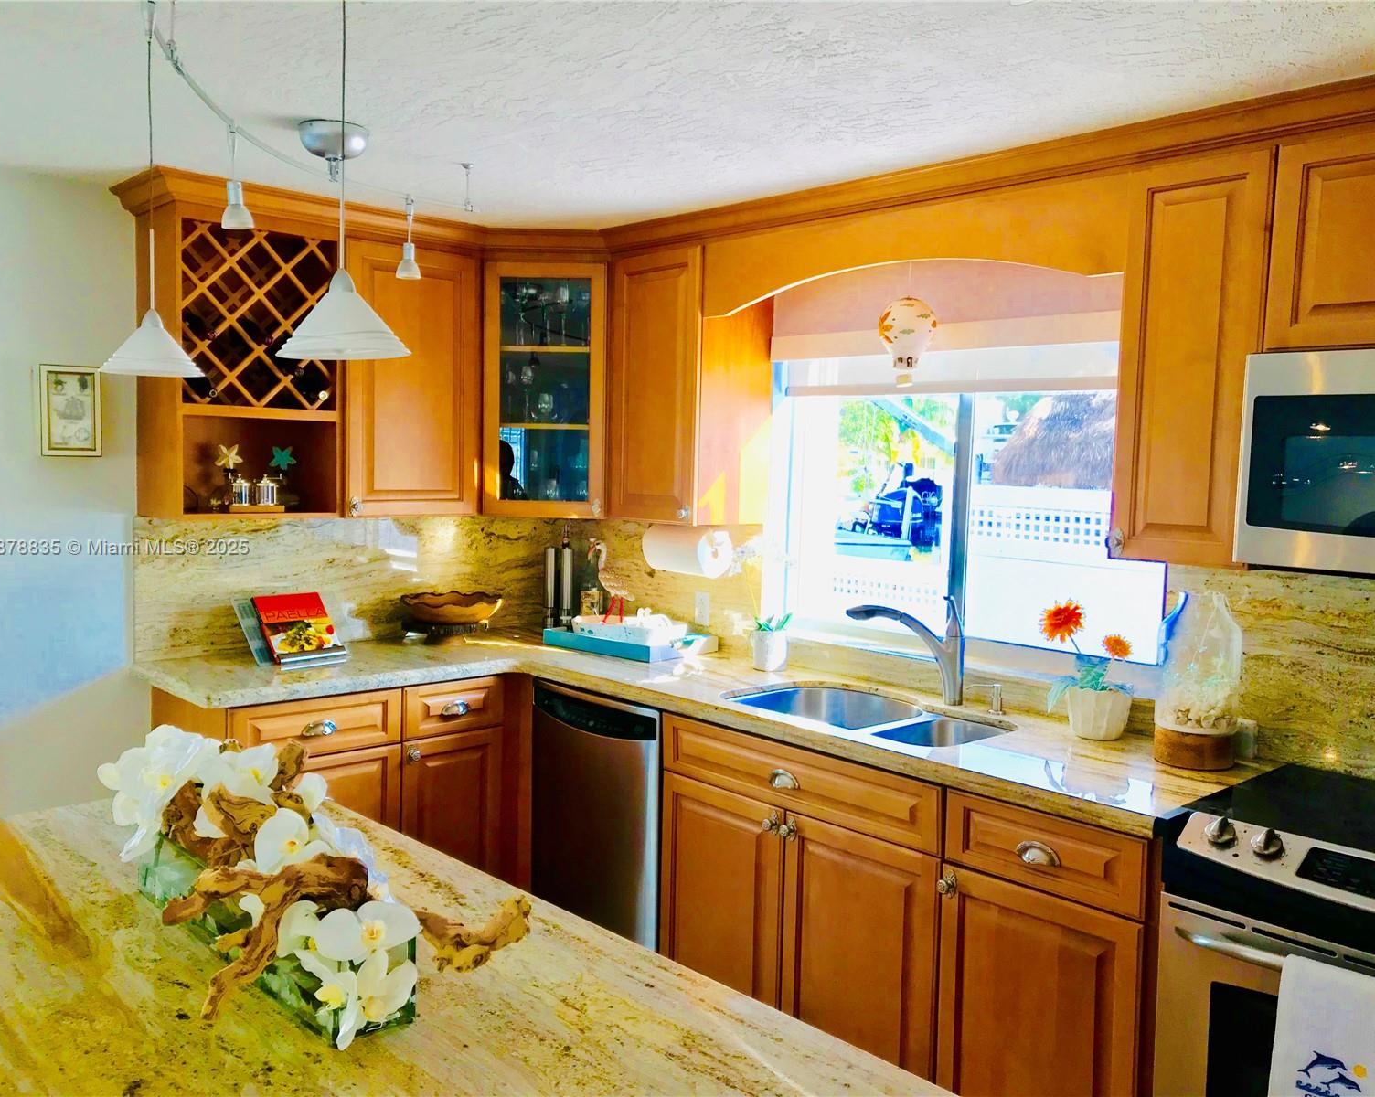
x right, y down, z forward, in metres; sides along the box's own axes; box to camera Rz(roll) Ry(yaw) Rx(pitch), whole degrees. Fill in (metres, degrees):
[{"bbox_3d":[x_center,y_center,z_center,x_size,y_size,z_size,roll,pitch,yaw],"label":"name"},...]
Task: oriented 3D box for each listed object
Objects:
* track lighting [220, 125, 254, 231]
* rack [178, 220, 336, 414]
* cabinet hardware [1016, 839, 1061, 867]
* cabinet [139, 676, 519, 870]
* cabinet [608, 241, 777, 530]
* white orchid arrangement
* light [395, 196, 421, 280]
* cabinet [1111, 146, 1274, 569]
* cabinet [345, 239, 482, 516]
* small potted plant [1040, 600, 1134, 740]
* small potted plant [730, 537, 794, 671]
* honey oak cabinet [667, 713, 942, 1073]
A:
[{"bbox_3d":[-0.863,-0.713,2.271,0.067,0.203,0.067,-2,6,-43],"label":"track lighting"},{"bbox_3d":[-1.333,-0.676,3.544,0.463,0.515,0.309,-2,6,-42],"label":"rack"},{"bbox_3d":[0.711,0.616,2.395,0.028,0.040,0.097,-2,6,-42],"label":"cabinet hardware"},{"bbox_3d":[-1.101,0.815,3.713,0.911,0.845,0.577,-2,6,-43],"label":"cabinet"},{"bbox_3d":[-0.004,-0.518,3.879,0.312,0.854,0.438,-2,6,-42],"label":"cabinet"},{"bbox_3d":[-0.546,0.398,1.518,0.273,0.241,0.708,-2,6,-43],"label":"white orchid arrangement"},{"bbox_3d":[-0.684,-0.761,2.901,0.062,0.198,0.062,-2,6,-42],"label":"light"},{"bbox_3d":[1.162,-0.394,2.597,0.312,0.854,0.305,-2,6,-42],"label":"cabinet"},{"bbox_3d":[-0.972,-0.543,3.875,0.474,0.847,0.334,-2,6,-43],"label":"cabinet"},{"bbox_3d":[0.976,0.296,2.874,0.177,0.324,0.187,-2,6,-43],"label":"small potted plant"},{"bbox_3d":[0.237,0.178,3.752,0.155,0.428,0.196,-2,6,-42],"label":"small potted plant"},{"bbox_3d":[0.461,0.896,3.172,0.622,0.845,0.925,-2,6,-43],"label":"honey oak cabinet"}]

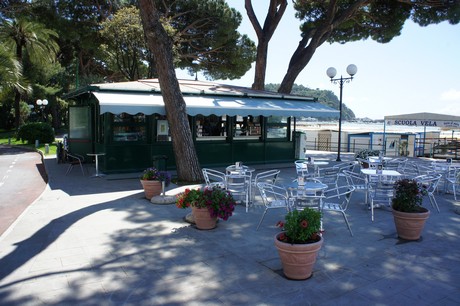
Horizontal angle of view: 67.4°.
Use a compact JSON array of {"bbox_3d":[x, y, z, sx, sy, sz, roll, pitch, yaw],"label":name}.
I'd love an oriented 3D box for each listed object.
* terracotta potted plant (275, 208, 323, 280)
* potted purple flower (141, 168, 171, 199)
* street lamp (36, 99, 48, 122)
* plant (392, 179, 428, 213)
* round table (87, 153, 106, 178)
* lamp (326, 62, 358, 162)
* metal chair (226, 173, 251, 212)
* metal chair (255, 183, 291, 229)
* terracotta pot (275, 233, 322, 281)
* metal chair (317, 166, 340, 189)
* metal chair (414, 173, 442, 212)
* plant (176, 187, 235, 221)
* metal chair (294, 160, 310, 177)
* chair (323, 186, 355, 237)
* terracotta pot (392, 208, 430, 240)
[{"bbox_3d":[0.805,1.038,4.037,0.559,0.778,0.559,0,5,0],"label":"terracotta potted plant"},{"bbox_3d":[-1.713,0.675,7.993,0.670,0.750,0.600,0,5,0],"label":"potted purple flower"},{"bbox_3d":[-19.369,-3.428,35.837,1.500,4.185,0.480,3,6,28],"label":"street lamp"},{"bbox_3d":[2.777,0.650,5.349,0.530,0.500,0.500,3,6,28],"label":"plant"},{"bbox_3d":[-4.272,0.402,11.082,0.600,0.720,0.600,0,5,0],"label":"round table"},{"bbox_3d":[4.935,-1.731,15.415,0.480,4.222,1.600,-4,6,-34],"label":"lamp"},{"bbox_3d":[0.167,0.773,7.047,0.540,0.740,0.570,1,5,7],"label":"metal chair"},{"bbox_3d":[0.776,0.896,5.826,0.560,0.735,0.550,1,5,9],"label":"metal chair"},{"bbox_3d":[0.805,1.210,4.053,0.559,0.432,0.559,0,5,0],"label":"terracotta pot"},{"bbox_3d":[2.267,0.685,8.113,0.540,0.740,0.570,-1,5,-10],"label":"metal chair"},{"bbox_3d":[3.911,0.787,7.023,0.560,0.735,0.550,2,5,18],"label":"metal chair"},{"bbox_3d":[-0.388,0.798,5.735,0.940,0.500,0.700,0,5,0],"label":"plant"},{"bbox_3d":[1.958,0.610,8.940,0.540,0.740,0.570,-3,6,-28],"label":"metal chair"},{"bbox_3d":[1.706,0.919,5.484,0.570,0.740,0.540,1,5,11],"label":"chair"},{"bbox_3d":[2.807,1.086,5.368,0.508,0.439,0.508,0,5,0],"label":"terracotta pot"}]

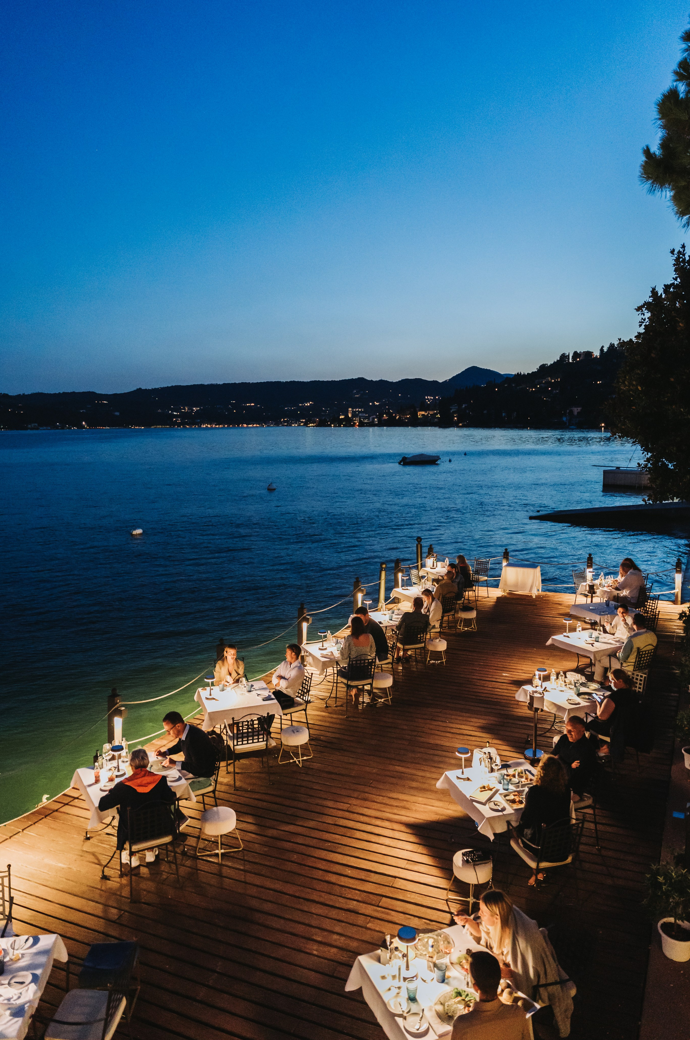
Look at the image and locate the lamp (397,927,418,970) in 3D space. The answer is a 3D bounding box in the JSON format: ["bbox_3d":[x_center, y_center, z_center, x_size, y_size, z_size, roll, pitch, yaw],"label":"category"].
[{"bbox_3d":[0.378,2.595,4.144,0.127,0.280,0.127,0,8,0],"label":"lamp"}]

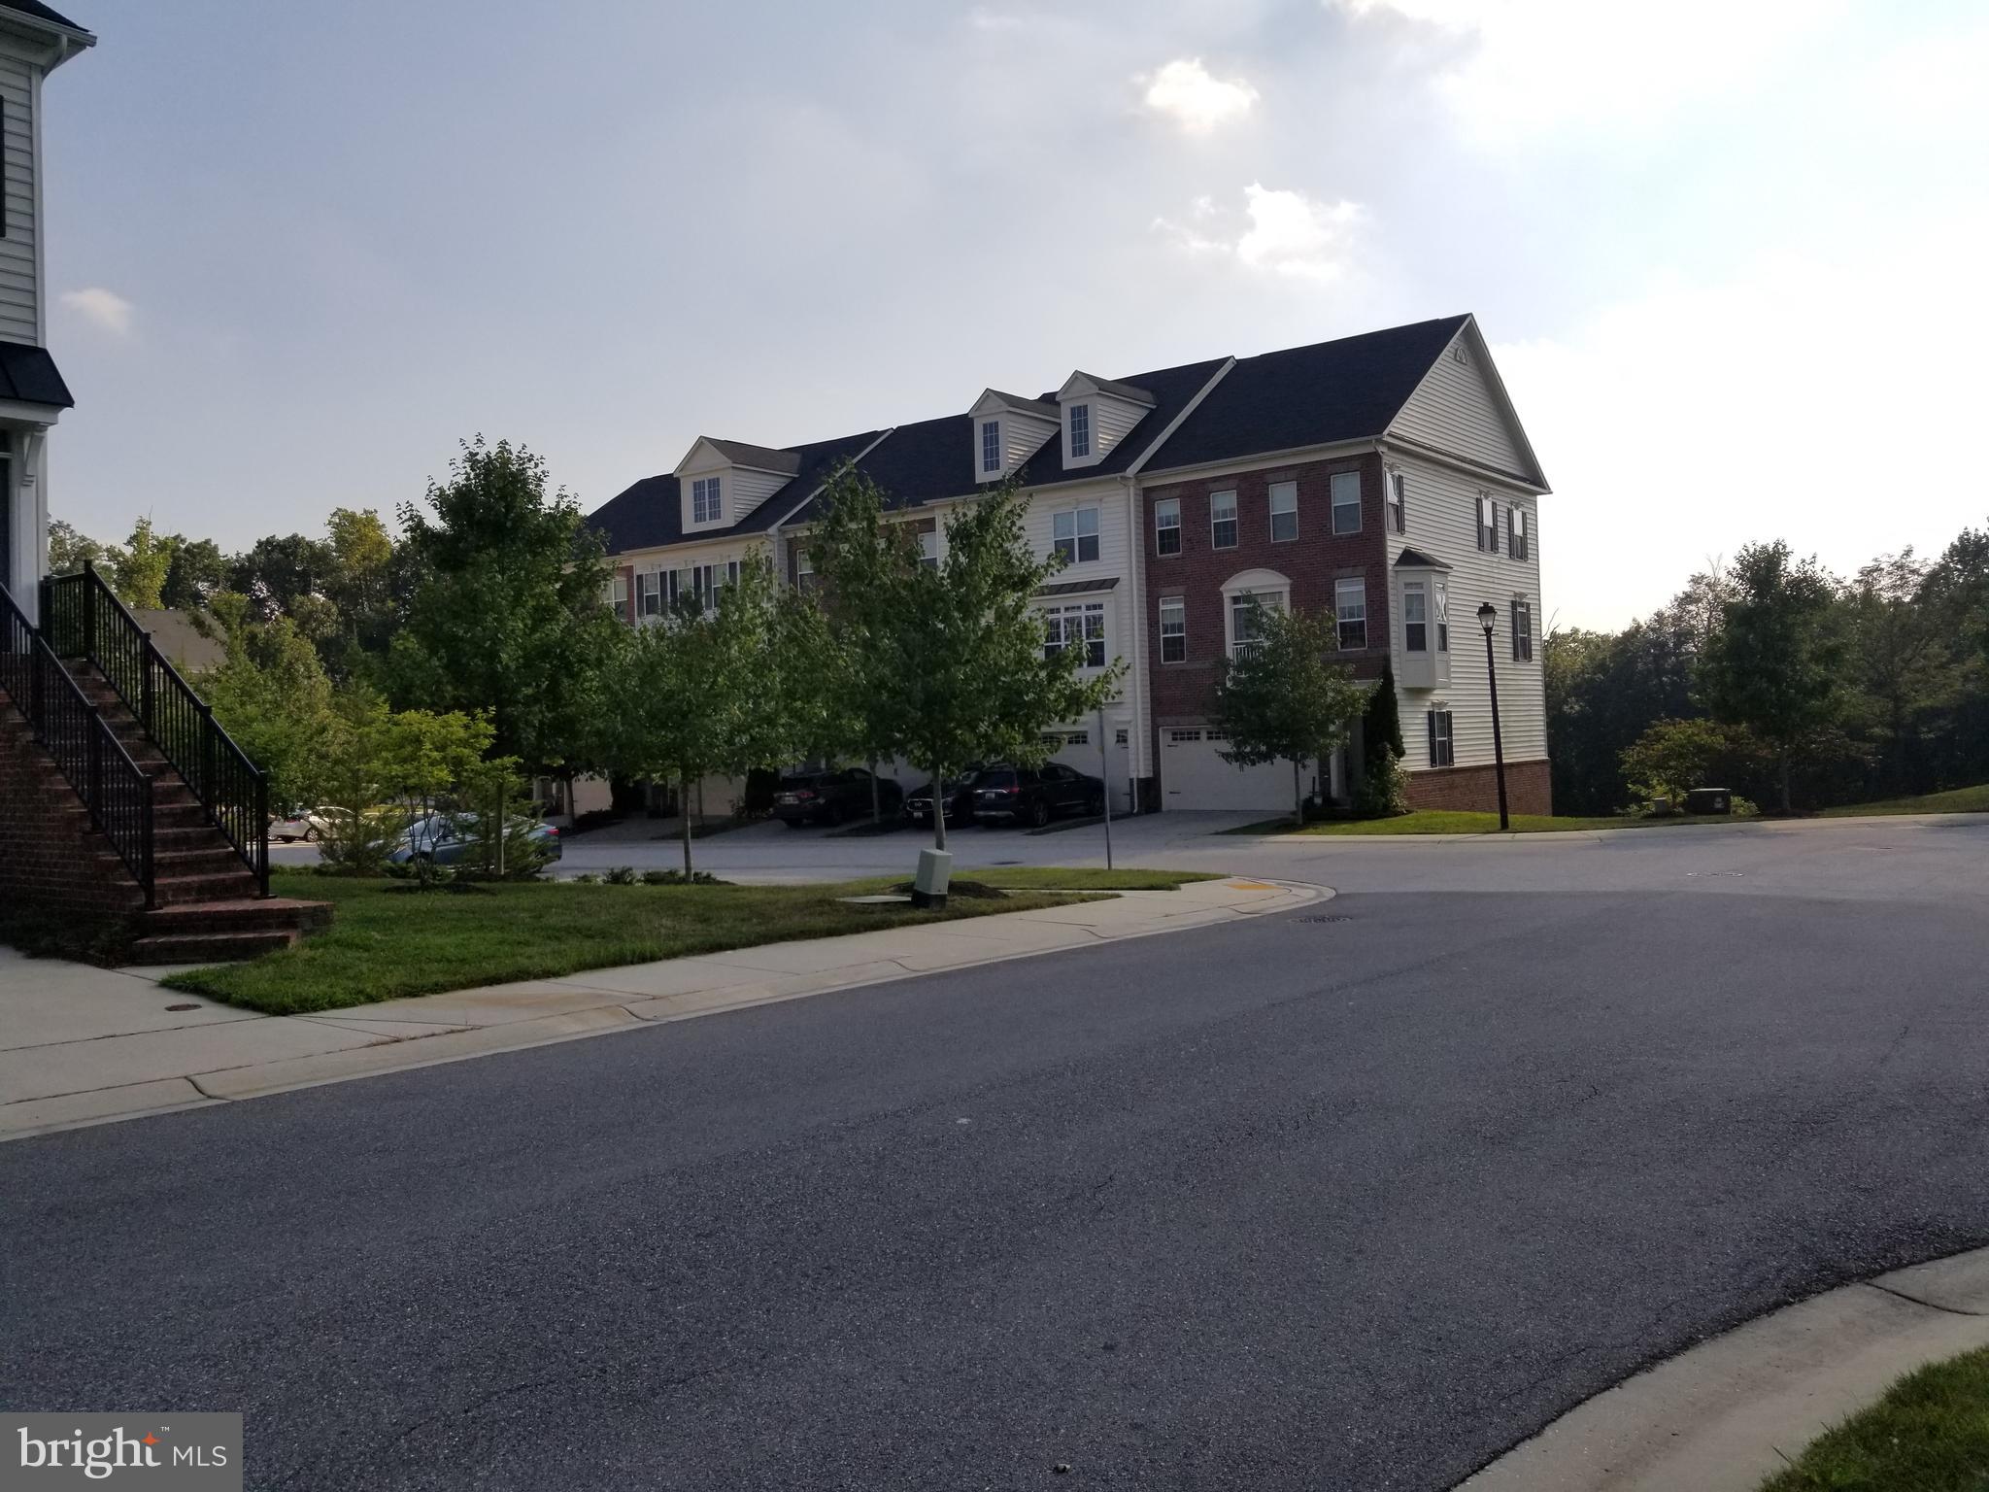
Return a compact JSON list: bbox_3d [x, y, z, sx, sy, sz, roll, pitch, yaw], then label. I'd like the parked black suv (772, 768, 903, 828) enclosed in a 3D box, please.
[{"bbox_3d":[-4.369,1.480,45.444,1.880,1.700,4.750,-2,2,31],"label":"parked black suv"}]

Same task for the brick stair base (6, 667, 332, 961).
[{"bbox_3d":[-7.181,0.410,12.174,5.346,2.396,1.238,-2,0,38],"label":"brick stair base"}]

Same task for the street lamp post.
[{"bbox_3d":[10.506,-0.610,31.290,0.430,4.758,0.430,-5,0,38],"label":"street lamp post"}]

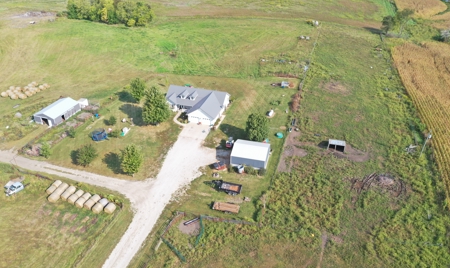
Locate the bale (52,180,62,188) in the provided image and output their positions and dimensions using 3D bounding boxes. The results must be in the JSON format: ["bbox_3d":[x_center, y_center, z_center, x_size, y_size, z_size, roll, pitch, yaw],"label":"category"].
[{"bbox_3d":[-36.468,11.169,75.916,1.783,1.783,1.380,8,32,12],"label":"bale"}]

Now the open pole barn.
[{"bbox_3d":[-49.578,-6.885,104.035,7.100,3.600,11.300,10,32,15],"label":"open pole barn"}]

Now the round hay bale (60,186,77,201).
[{"bbox_3d":[-32.812,12.595,73.627,1.783,1.783,2.760,8,32,12],"label":"round hay bale"}]

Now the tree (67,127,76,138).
[{"bbox_3d":[-40.699,-0.333,93.313,2.400,3.600,2.400,9,32,14],"label":"tree"}]

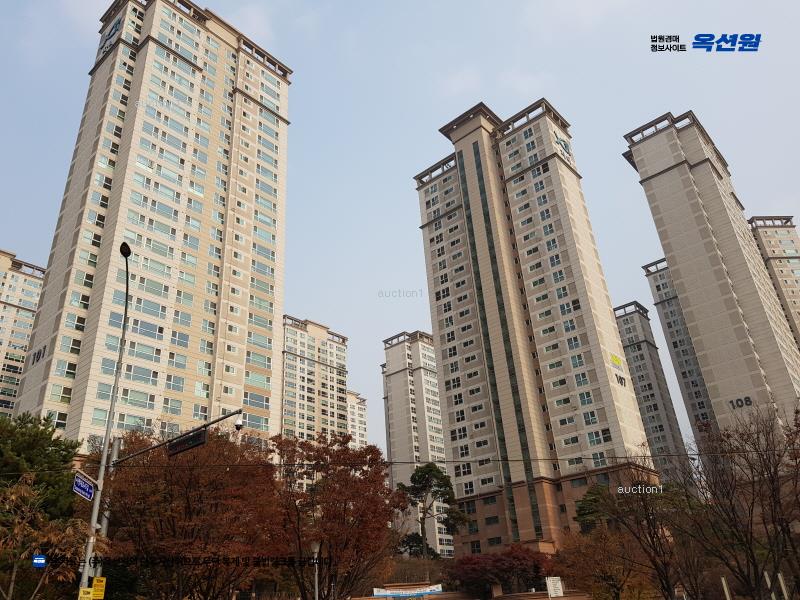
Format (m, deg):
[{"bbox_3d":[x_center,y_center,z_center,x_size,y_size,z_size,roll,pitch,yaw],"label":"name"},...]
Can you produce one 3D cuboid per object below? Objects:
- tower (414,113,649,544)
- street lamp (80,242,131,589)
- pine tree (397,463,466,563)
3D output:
[{"bbox_3d":[19.952,2.087,102.534,30.240,76.608,16.172,-25,-34,34],"label":"tower"},{"bbox_3d":[-6.275,3.305,12.437,0.300,9.671,1.535,3,-28,-14],"label":"street lamp"},{"bbox_3d":[3.323,21.903,61.729,6.830,10.150,6.490,-5,-27,1],"label":"pine tree"}]

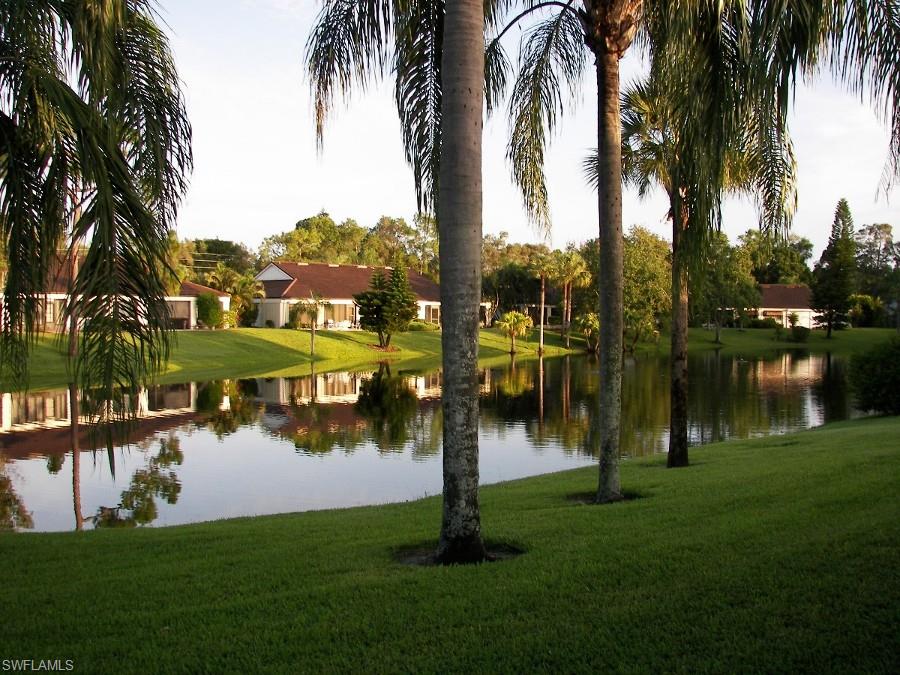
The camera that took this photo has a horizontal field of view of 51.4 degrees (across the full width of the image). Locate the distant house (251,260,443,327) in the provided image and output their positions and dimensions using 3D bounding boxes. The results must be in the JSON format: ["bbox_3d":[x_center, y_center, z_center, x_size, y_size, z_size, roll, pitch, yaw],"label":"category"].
[{"bbox_3d":[-10.550,-4.147,96.850,23.500,6.500,14.000,-1,1,-40],"label":"distant house"}]

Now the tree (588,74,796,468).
[{"bbox_3d":[3.550,-1.060,14.300,2.990,6.100,2.990,0,1,0],"label":"tree"}]

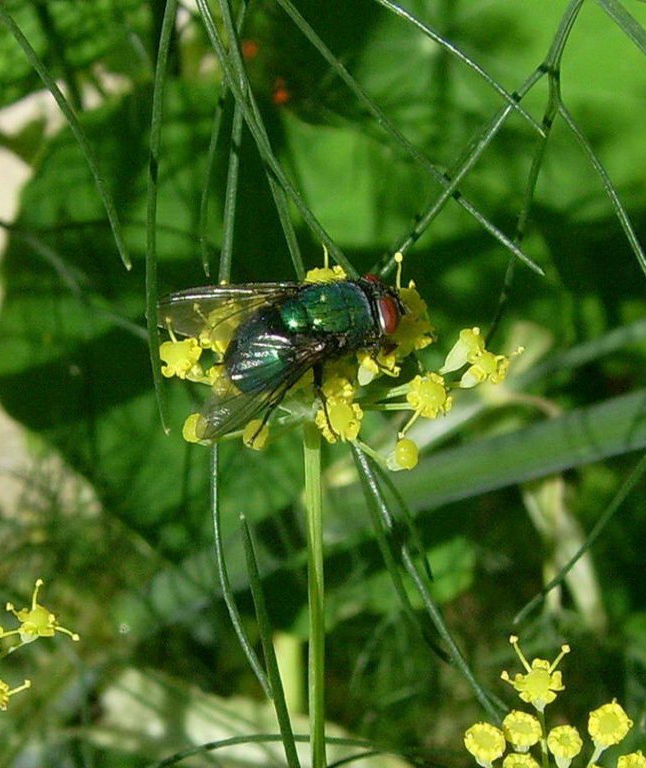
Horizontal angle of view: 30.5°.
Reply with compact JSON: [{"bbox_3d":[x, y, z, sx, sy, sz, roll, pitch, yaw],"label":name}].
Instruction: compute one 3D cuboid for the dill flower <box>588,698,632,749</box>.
[{"bbox_3d":[0.015,0.017,0.060,0.002,0.002,0.002,8,55,-12],"label":"dill flower"}]

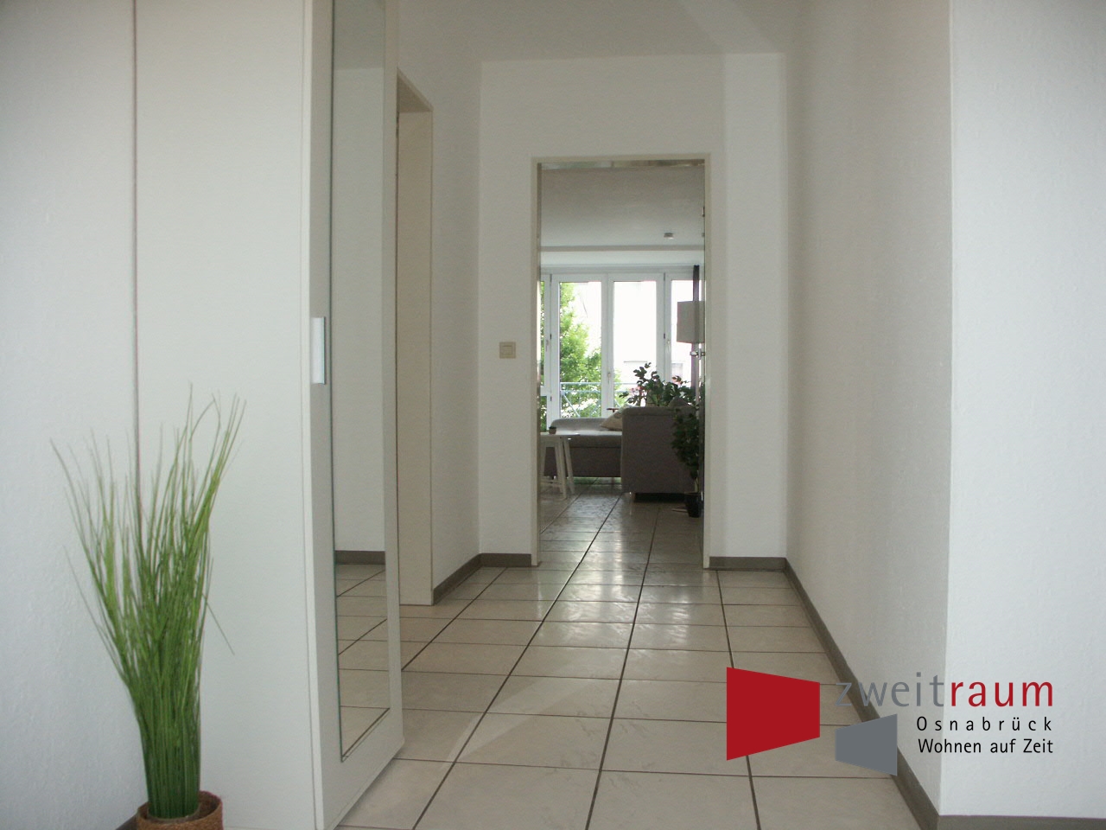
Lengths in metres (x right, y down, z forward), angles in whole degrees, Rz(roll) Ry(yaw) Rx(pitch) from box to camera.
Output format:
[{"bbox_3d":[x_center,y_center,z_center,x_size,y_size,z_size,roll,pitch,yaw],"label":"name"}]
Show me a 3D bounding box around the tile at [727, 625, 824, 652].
[{"bbox_3d":[0.765,0.784,3.089,0.308,0.010,0.326,0,1,8],"label":"tile"}]

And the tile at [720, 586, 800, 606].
[{"bbox_3d":[0.850,0.762,3.694,0.303,0.010,0.327,0,1,8],"label":"tile"}]

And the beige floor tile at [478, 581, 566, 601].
[{"bbox_3d":[-0.131,0.763,3.844,0.333,0.010,0.328,0,1,8],"label":"beige floor tile"}]

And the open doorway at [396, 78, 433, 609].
[{"bbox_3d":[-0.628,-0.222,3.188,0.165,2.004,0.870,0,1,8],"label":"open doorway"}]

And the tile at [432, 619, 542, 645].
[{"bbox_3d":[-0.226,0.783,3.235,0.333,0.010,0.326,0,1,8],"label":"tile"}]

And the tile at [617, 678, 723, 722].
[{"bbox_3d":[0.345,0.793,2.467,0.333,0.010,0.327,0,1,8],"label":"tile"}]

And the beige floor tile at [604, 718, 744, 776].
[{"bbox_3d":[0.295,0.801,2.157,0.333,0.010,0.326,0,1,8],"label":"beige floor tile"}]

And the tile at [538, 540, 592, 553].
[{"bbox_3d":[0.044,0.746,5.072,0.333,0.010,0.326,0,1,8],"label":"tile"}]

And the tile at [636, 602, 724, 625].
[{"bbox_3d":[0.491,0.777,3.464,0.333,0.010,0.326,0,1,8],"label":"tile"}]

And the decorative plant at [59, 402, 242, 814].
[{"bbox_3d":[-0.649,0.393,1.458,0.290,0.840,0.270,0,1,8],"label":"decorative plant"}]

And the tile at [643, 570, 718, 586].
[{"bbox_3d":[0.588,0.764,4.120,0.333,0.010,0.326,0,1,8],"label":"tile"}]

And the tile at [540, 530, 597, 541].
[{"bbox_3d":[0.085,0.724,5.301,0.333,0.010,0.327,0,1,8],"label":"tile"}]

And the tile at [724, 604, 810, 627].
[{"bbox_3d":[0.801,0.763,3.378,0.305,0.010,0.328,0,1,8],"label":"tile"}]

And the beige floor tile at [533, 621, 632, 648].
[{"bbox_3d":[0.106,0.775,3.152,0.333,0.010,0.328,0,1,8],"label":"beige floor tile"}]

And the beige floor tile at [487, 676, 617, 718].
[{"bbox_3d":[0.011,0.789,2.510,0.333,0.010,0.328,0,1,8],"label":"beige floor tile"}]

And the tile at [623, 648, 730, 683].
[{"bbox_3d":[0.391,0.785,2.790,0.333,0.010,0.326,0,1,8],"label":"tile"}]

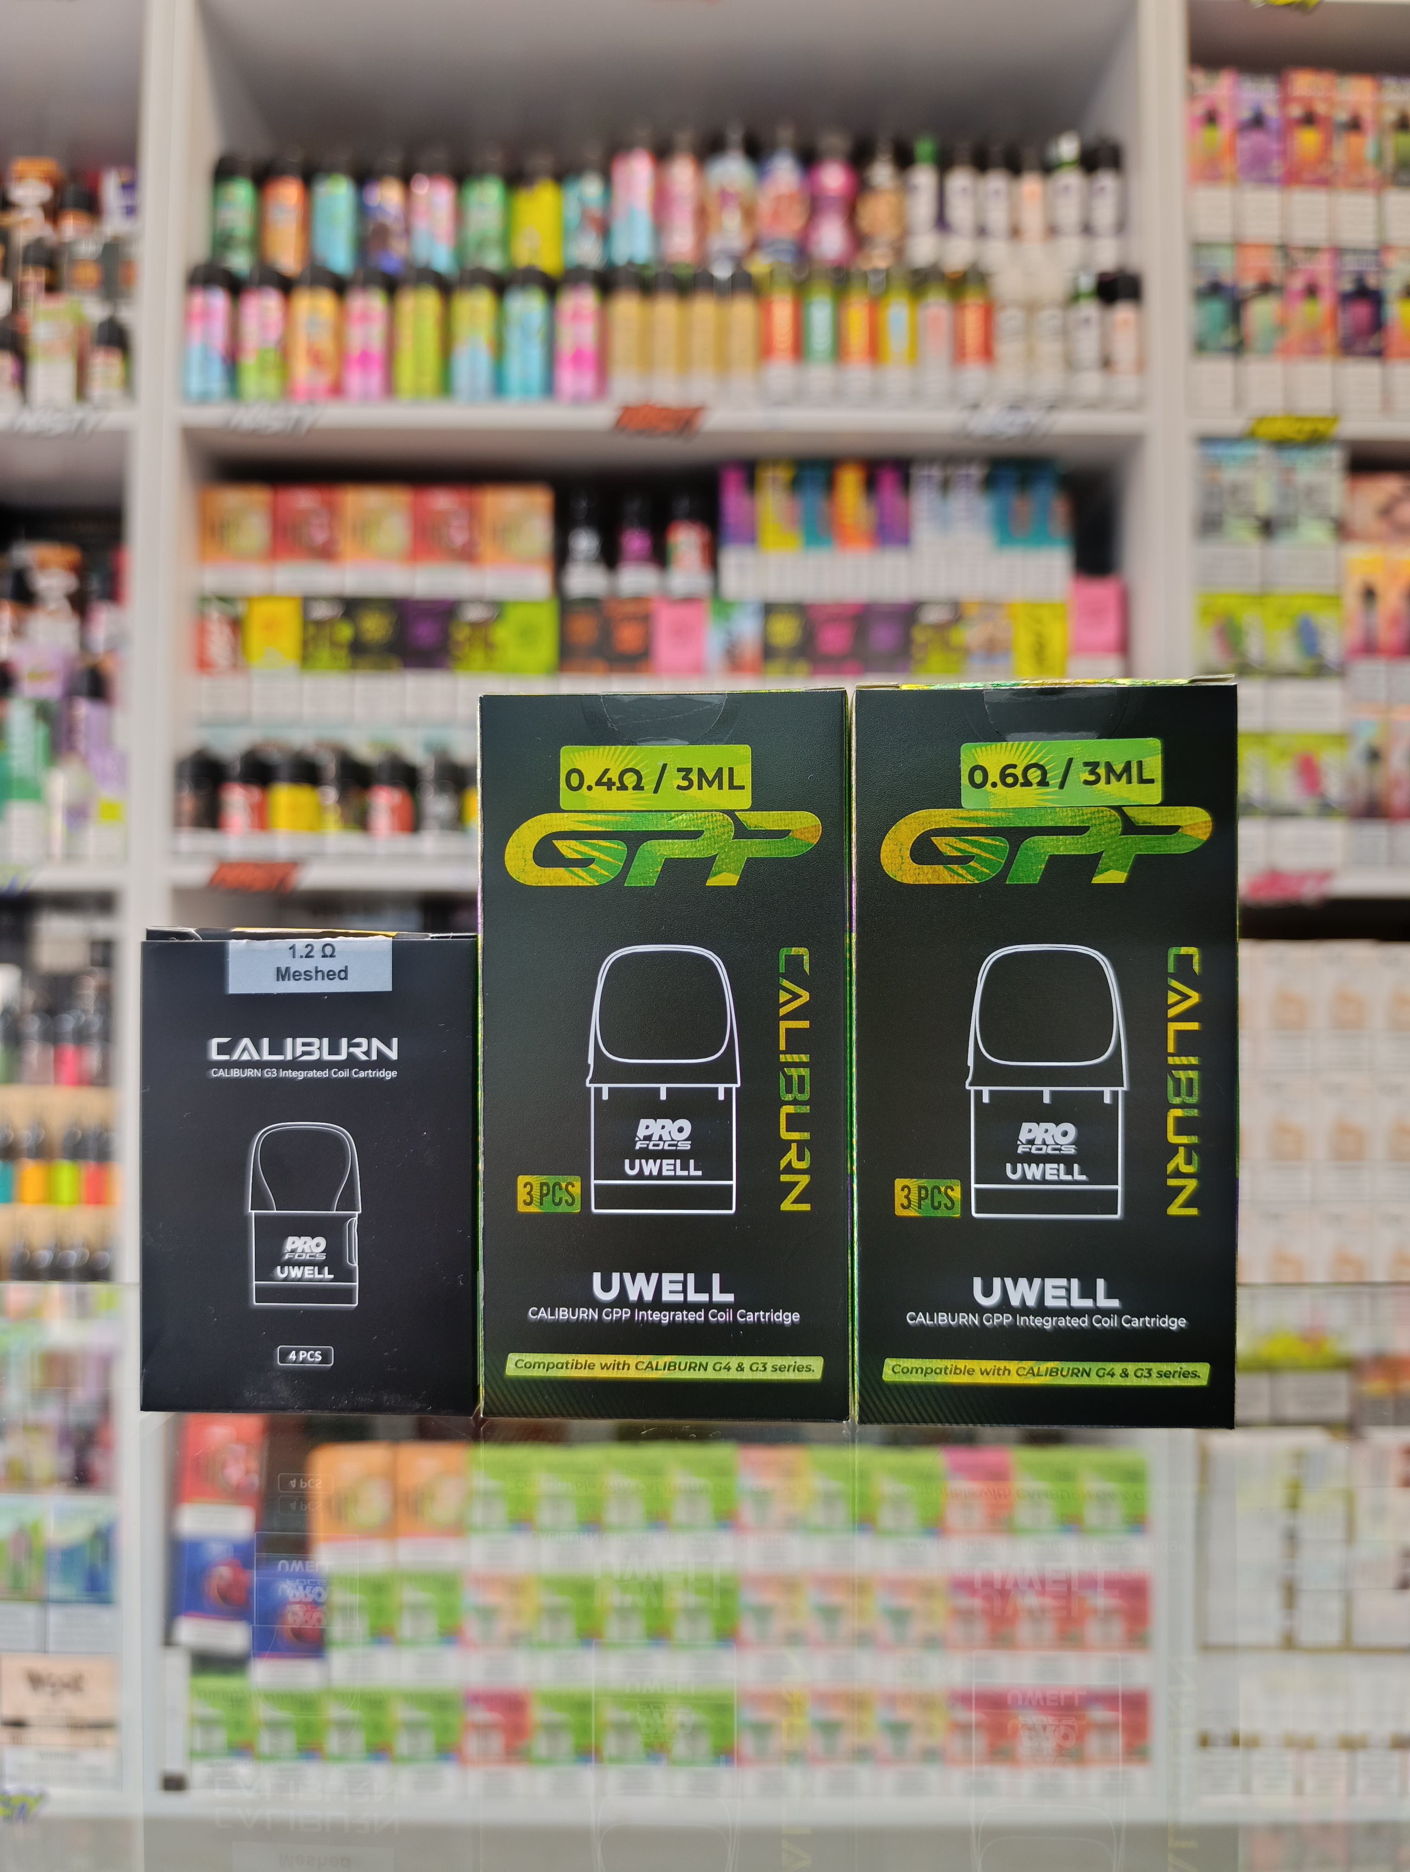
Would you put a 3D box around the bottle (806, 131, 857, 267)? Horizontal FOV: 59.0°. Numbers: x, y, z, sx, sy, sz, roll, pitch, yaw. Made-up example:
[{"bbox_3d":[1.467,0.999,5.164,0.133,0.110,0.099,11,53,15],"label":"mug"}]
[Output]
[{"bbox_3d":[0.097,-0.556,0.957,0.036,0.111,0.036,0,-2,0],"label":"bottle"}]

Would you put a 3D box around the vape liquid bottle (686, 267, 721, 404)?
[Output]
[{"bbox_3d":[-0.002,-0.428,0.900,0.028,0.105,0.028,0,-2,0],"label":"vape liquid bottle"}]

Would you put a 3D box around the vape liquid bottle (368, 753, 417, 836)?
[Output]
[{"bbox_3d":[-0.226,-0.102,0.900,0.036,0.062,0.036,0,-2,0],"label":"vape liquid bottle"}]

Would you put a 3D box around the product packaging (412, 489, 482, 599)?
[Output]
[{"bbox_3d":[-0.195,-0.292,0.940,0.051,0.083,0.030,0,-2,0],"label":"product packaging"}]

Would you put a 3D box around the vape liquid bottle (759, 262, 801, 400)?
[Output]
[{"bbox_3d":[0.061,-0.481,1.005,0.031,0.115,0.031,0,-2,0],"label":"vape liquid bottle"}]

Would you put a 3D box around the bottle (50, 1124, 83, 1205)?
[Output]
[{"bbox_3d":[-0.513,0.184,1.000,0.024,0.069,0.024,0,-2,0],"label":"bottle"}]

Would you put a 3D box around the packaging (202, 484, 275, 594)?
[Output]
[{"bbox_3d":[-0.366,-0.309,0.989,0.056,0.087,0.027,0,-1,0],"label":"packaging"}]

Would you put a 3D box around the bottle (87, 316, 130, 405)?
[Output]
[{"bbox_3d":[-0.430,-0.410,0.900,0.030,0.069,0.030,0,-2,0],"label":"bottle"}]

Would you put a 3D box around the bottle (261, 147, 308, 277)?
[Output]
[{"bbox_3d":[-0.325,-0.546,0.964,0.036,0.109,0.036,0,-2,0],"label":"bottle"}]

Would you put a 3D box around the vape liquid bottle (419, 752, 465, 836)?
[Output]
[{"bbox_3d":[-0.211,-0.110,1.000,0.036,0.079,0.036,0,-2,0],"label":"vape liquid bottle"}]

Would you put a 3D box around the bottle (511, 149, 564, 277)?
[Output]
[{"bbox_3d":[-0.142,-0.602,1.050,0.038,0.113,0.038,0,-2,0],"label":"bottle"}]

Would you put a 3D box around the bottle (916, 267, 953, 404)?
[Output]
[{"bbox_3d":[0.166,-0.428,0.900,0.028,0.105,0.028,0,-2,0],"label":"bottle"}]

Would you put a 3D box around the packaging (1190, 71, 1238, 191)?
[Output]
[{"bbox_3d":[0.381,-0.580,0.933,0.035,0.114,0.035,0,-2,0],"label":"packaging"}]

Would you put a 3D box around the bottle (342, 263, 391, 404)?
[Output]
[{"bbox_3d":[-0.273,-0.481,1.008,0.038,0.114,0.038,0,-2,0],"label":"bottle"}]

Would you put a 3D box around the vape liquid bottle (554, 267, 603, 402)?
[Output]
[{"bbox_3d":[-0.102,-0.481,1.008,0.038,0.114,0.038,0,-2,0],"label":"vape liquid bottle"}]

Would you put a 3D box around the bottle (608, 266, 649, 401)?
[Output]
[{"bbox_3d":[-0.057,-0.428,0.900,0.028,0.105,0.028,0,-2,0],"label":"bottle"}]

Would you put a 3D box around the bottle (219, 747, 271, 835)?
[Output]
[{"bbox_3d":[-0.334,-0.095,0.906,0.035,0.075,0.035,0,-2,0],"label":"bottle"}]

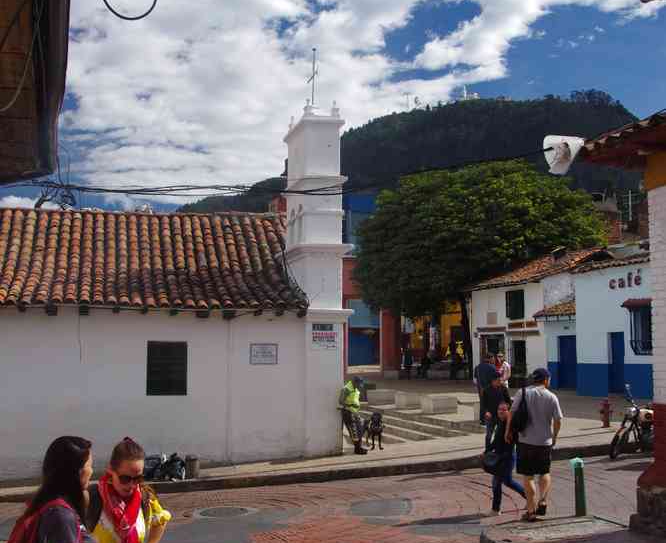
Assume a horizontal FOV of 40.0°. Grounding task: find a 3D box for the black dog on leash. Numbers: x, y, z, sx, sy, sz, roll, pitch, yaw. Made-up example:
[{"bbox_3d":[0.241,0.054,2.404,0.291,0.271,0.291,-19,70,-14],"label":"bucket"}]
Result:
[{"bbox_3d":[0.822,3.087,17.905,0.330,0.720,0.900,2,-5,-19],"label":"black dog on leash"}]

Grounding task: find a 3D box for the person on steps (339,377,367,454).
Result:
[{"bbox_3d":[0.376,2.724,17.519,0.540,1.460,0.520,-2,-5,25],"label":"person on steps"}]

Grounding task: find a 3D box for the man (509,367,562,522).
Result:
[{"bbox_3d":[2.305,1.951,10.472,0.620,1.740,0.520,-1,-4,12],"label":"man"}]

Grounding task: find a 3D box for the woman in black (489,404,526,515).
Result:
[{"bbox_3d":[2.133,2.249,11.226,0.550,1.400,0.450,2,-5,-22],"label":"woman in black"}]

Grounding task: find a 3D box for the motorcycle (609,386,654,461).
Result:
[{"bbox_3d":[5.158,2.506,15.422,1.980,1.200,0.750,4,-5,-37],"label":"motorcycle"}]

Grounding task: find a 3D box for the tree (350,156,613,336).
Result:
[{"bbox_3d":[6.913,-0.243,42.851,11.600,9.700,11.200,0,-4,0],"label":"tree"}]

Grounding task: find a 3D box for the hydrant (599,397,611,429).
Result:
[{"bbox_3d":[5.803,3.018,19.554,0.270,0.620,0.270,-1,-5,18],"label":"hydrant"}]

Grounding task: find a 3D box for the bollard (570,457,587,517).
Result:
[{"bbox_3d":[2.820,2.462,10.496,0.150,0.670,0.150,0,-4,0],"label":"bollard"}]

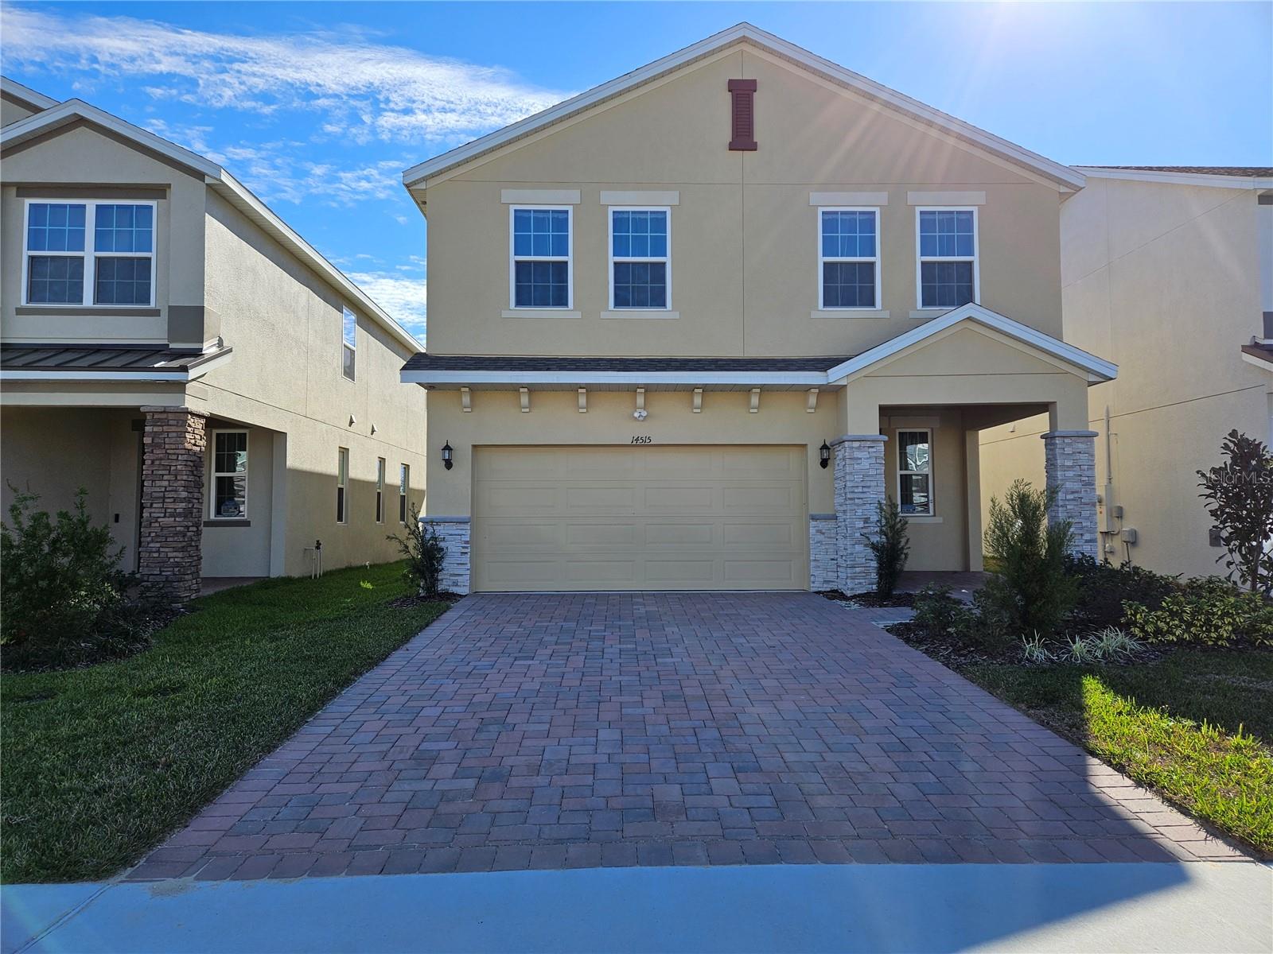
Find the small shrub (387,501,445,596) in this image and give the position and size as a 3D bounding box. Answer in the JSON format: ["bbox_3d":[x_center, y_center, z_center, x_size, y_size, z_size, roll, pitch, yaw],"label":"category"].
[{"bbox_3d":[-3.052,1.015,11.745,0.800,1.320,0.680,0,-3,-1],"label":"small shrub"}]

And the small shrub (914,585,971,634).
[{"bbox_3d":[3.449,1.502,9.569,0.620,0.540,0.580,0,-3,-1],"label":"small shrub"}]

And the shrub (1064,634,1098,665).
[{"bbox_3d":[4.272,1.658,8.128,0.330,0.270,0.310,0,-3,-1],"label":"shrub"}]

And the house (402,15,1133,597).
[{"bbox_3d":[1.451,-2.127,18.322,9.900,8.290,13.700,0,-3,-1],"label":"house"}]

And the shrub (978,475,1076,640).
[{"bbox_3d":[4.328,0.915,9.320,1.020,1.720,0.950,0,-3,-1],"label":"shrub"}]

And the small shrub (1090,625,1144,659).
[{"bbox_3d":[4.703,1.628,8.290,0.500,0.300,0.480,0,-3,-1],"label":"small shrub"}]

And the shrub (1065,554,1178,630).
[{"bbox_3d":[5.721,1.361,9.980,1.250,0.860,1.000,0,-3,-1],"label":"shrub"}]

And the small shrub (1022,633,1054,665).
[{"bbox_3d":[3.847,1.647,8.119,0.310,0.280,0.300,0,-3,-1],"label":"small shrub"}]

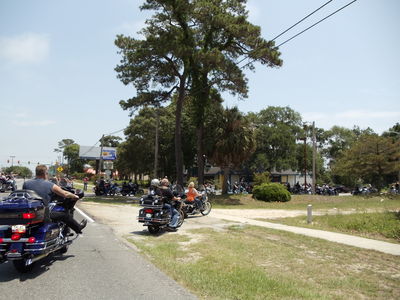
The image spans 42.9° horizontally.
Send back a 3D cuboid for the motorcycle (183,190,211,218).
[{"bbox_3d":[-0.101,2.157,20.500,0.850,1.120,2.250,-2,-4,35],"label":"motorcycle"}]

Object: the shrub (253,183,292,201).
[{"bbox_3d":[4.683,2.784,33.300,2.400,1.250,2.200,1,-3,0],"label":"shrub"}]

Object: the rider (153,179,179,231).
[{"bbox_3d":[-0.895,1.501,14.000,0.680,1.380,0.850,-1,-4,24],"label":"rider"}]

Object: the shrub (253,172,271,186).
[{"bbox_3d":[4.839,2.596,40.000,1.500,1.750,1.500,1,-3,0],"label":"shrub"}]

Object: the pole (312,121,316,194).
[{"bbox_3d":[11.036,0.723,49.000,0.240,7.200,0.240,1,-3,0],"label":"pole"}]

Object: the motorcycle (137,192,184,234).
[{"bbox_3d":[-0.988,1.668,13.950,0.920,1.180,2.400,-1,-4,22],"label":"motorcycle"}]

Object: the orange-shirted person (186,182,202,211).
[{"bbox_3d":[-0.221,1.866,20.400,0.550,1.130,0.800,-2,-4,35],"label":"orange-shirted person"}]

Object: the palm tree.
[{"bbox_3d":[2.918,0.042,43.000,3.700,7.500,3.700,1,-3,0],"label":"palm tree"}]

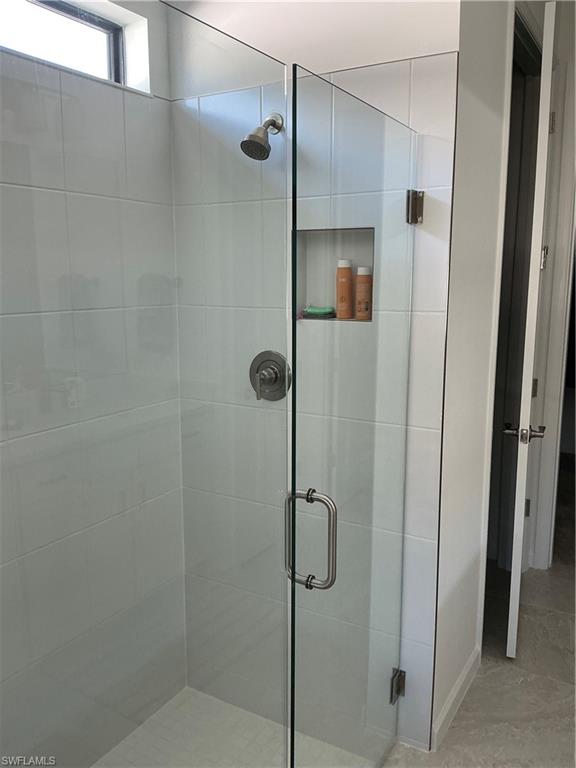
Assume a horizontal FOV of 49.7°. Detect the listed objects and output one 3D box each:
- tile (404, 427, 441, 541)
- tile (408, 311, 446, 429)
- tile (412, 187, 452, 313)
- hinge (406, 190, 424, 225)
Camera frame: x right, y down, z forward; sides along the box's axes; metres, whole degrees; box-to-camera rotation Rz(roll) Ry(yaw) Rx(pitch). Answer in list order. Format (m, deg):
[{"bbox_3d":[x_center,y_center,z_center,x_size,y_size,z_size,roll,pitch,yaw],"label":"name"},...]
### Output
[{"bbox_3d":[0.411,0.311,1.924,0.115,0.350,0.011,6,11,30],"label":"tile"},{"bbox_3d":[0.412,-0.037,1.865,0.115,0.350,0.011,6,11,30],"label":"tile"},{"bbox_3d":[0.412,-0.385,1.806,0.115,0.350,0.011,6,11,30],"label":"tile"},{"bbox_3d":[0.363,-0.511,1.784,0.044,0.088,0.041,6,11,30],"label":"hinge"}]

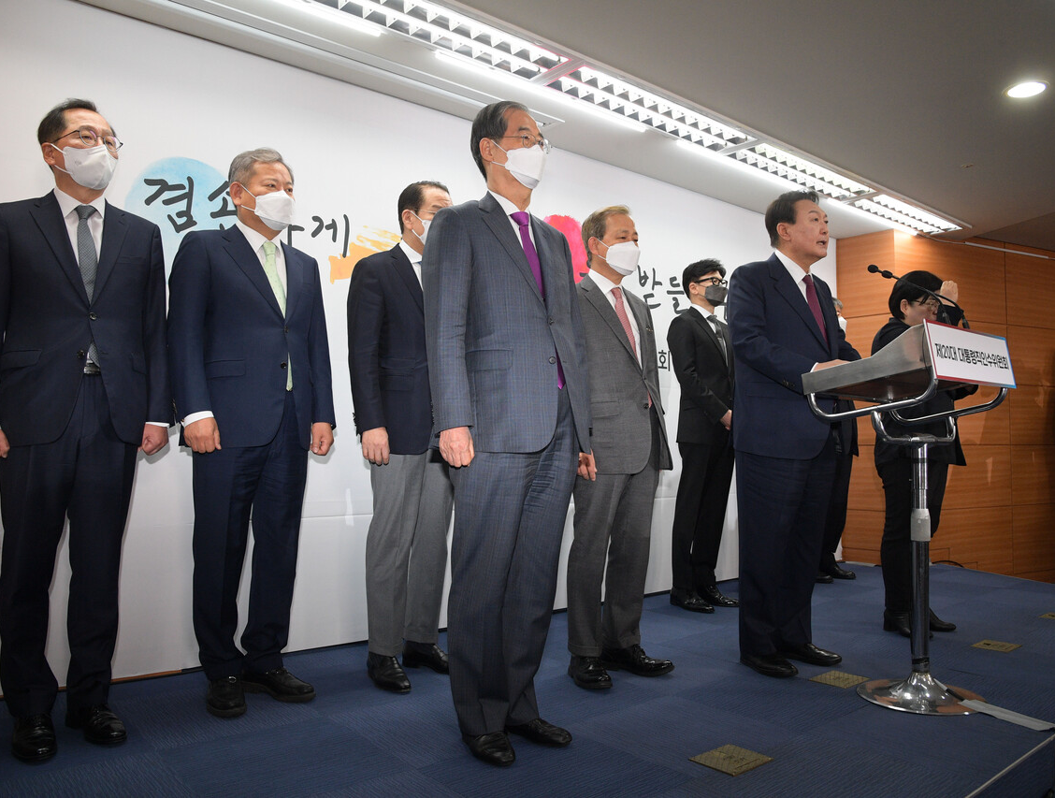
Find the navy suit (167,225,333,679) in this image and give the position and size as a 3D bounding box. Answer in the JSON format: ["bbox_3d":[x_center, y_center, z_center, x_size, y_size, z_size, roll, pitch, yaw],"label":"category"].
[{"bbox_3d":[-0.878,0.171,2.560,0.539,1.499,0.323,4,-5,-44],"label":"navy suit"}]

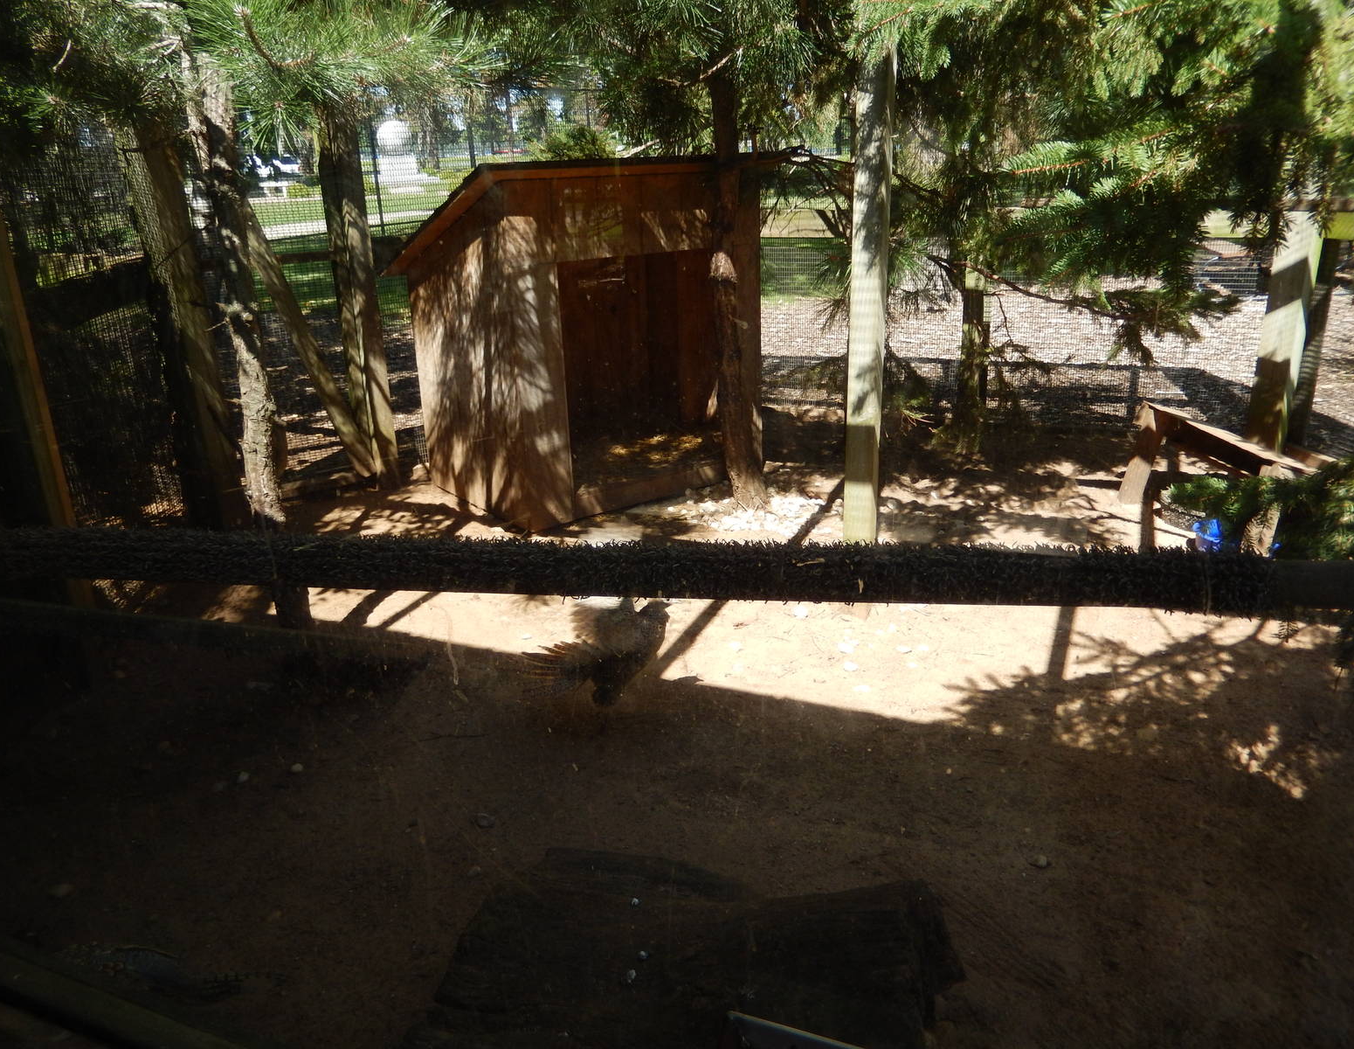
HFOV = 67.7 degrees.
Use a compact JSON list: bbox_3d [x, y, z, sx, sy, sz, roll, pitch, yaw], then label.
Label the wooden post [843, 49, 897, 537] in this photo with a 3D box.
[{"bbox_3d":[0.790,-0.876,4.191,0.140,2.350,0.140,5,21,18],"label":"wooden post"}]

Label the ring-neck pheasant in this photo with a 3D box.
[{"bbox_3d":[-0.272,0.434,3.470,0.480,0.380,0.320,-5,20,-8],"label":"ring-neck pheasant"}]

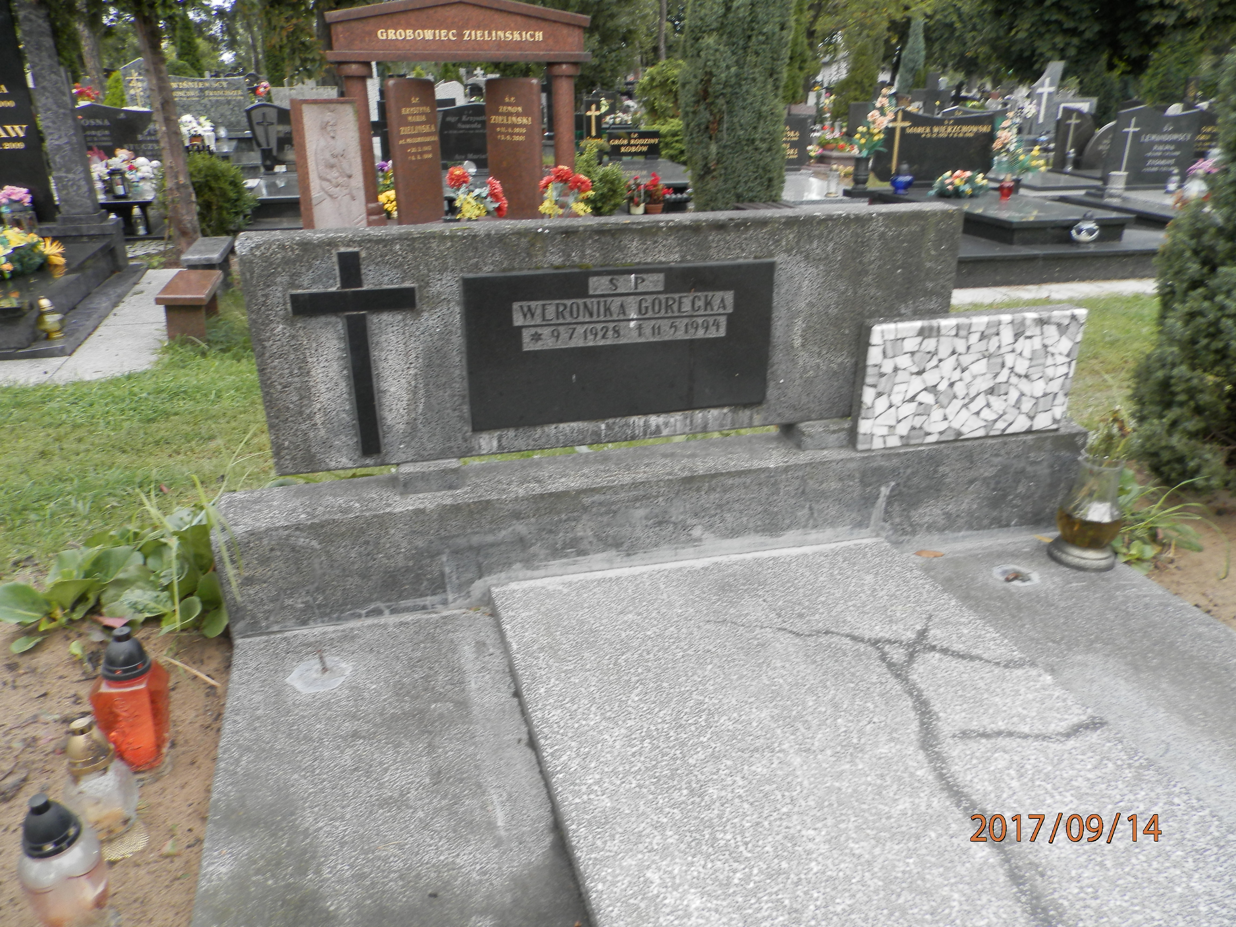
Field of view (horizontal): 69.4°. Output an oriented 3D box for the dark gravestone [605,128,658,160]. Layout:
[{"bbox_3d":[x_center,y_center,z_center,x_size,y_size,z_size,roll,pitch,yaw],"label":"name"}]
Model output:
[{"bbox_3d":[0.199,-3.867,10.800,0.650,0.300,0.060,-6,24,-15],"label":"dark gravestone"}]

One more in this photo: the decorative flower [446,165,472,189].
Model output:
[{"bbox_3d":[-1.192,-2.149,6.700,0.180,0.160,0.150,-6,24,-15],"label":"decorative flower"}]

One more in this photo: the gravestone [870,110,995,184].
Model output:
[{"bbox_3d":[2.834,-2.874,8.095,1.182,0.659,0.090,-6,24,-13],"label":"gravestone"}]

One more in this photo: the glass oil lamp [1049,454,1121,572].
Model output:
[{"bbox_3d":[1.274,0.119,2.396,0.165,0.265,0.165,-6,24,-15],"label":"glass oil lamp"}]

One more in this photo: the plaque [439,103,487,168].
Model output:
[{"bbox_3d":[-1.827,-4.046,11.000,0.760,0.740,0.090,-6,24,-15],"label":"plaque"}]

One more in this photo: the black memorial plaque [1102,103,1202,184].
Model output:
[{"bbox_3d":[5.049,-3.011,8.474,0.952,0.735,0.090,-6,24,-13],"label":"black memorial plaque"}]

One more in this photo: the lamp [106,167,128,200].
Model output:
[{"bbox_3d":[-4.418,-2.466,7.846,0.160,0.240,0.160,-6,24,-13],"label":"lamp"}]

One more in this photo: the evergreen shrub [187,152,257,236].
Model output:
[{"bbox_3d":[-3.668,-2.470,8.200,0.660,0.760,0.640,-6,24,-15],"label":"evergreen shrub"}]

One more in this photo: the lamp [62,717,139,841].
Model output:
[{"bbox_3d":[-0.811,0.491,1.395,0.112,0.207,0.112,-6,24,-14],"label":"lamp"}]

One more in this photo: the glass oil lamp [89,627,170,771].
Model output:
[{"bbox_3d":[-0.827,0.406,1.513,0.134,0.272,0.134,-6,24,-14],"label":"glass oil lamp"}]

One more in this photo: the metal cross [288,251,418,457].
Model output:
[{"bbox_3d":[-0.525,-0.215,1.828,0.241,0.427,0.015,-6,24,-14],"label":"metal cross"}]

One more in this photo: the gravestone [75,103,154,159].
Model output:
[{"bbox_3d":[-5.343,-3.505,9.600,0.950,0.700,0.100,-6,24,-15],"label":"gravestone"}]

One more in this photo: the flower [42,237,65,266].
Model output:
[{"bbox_3d":[-3.414,-1.285,5.400,0.120,0.160,0.130,6,24,13],"label":"flower"}]

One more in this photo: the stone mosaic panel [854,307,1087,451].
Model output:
[{"bbox_3d":[0.946,-0.231,2.421,0.640,0.345,0.055,-6,24,-15],"label":"stone mosaic panel"}]

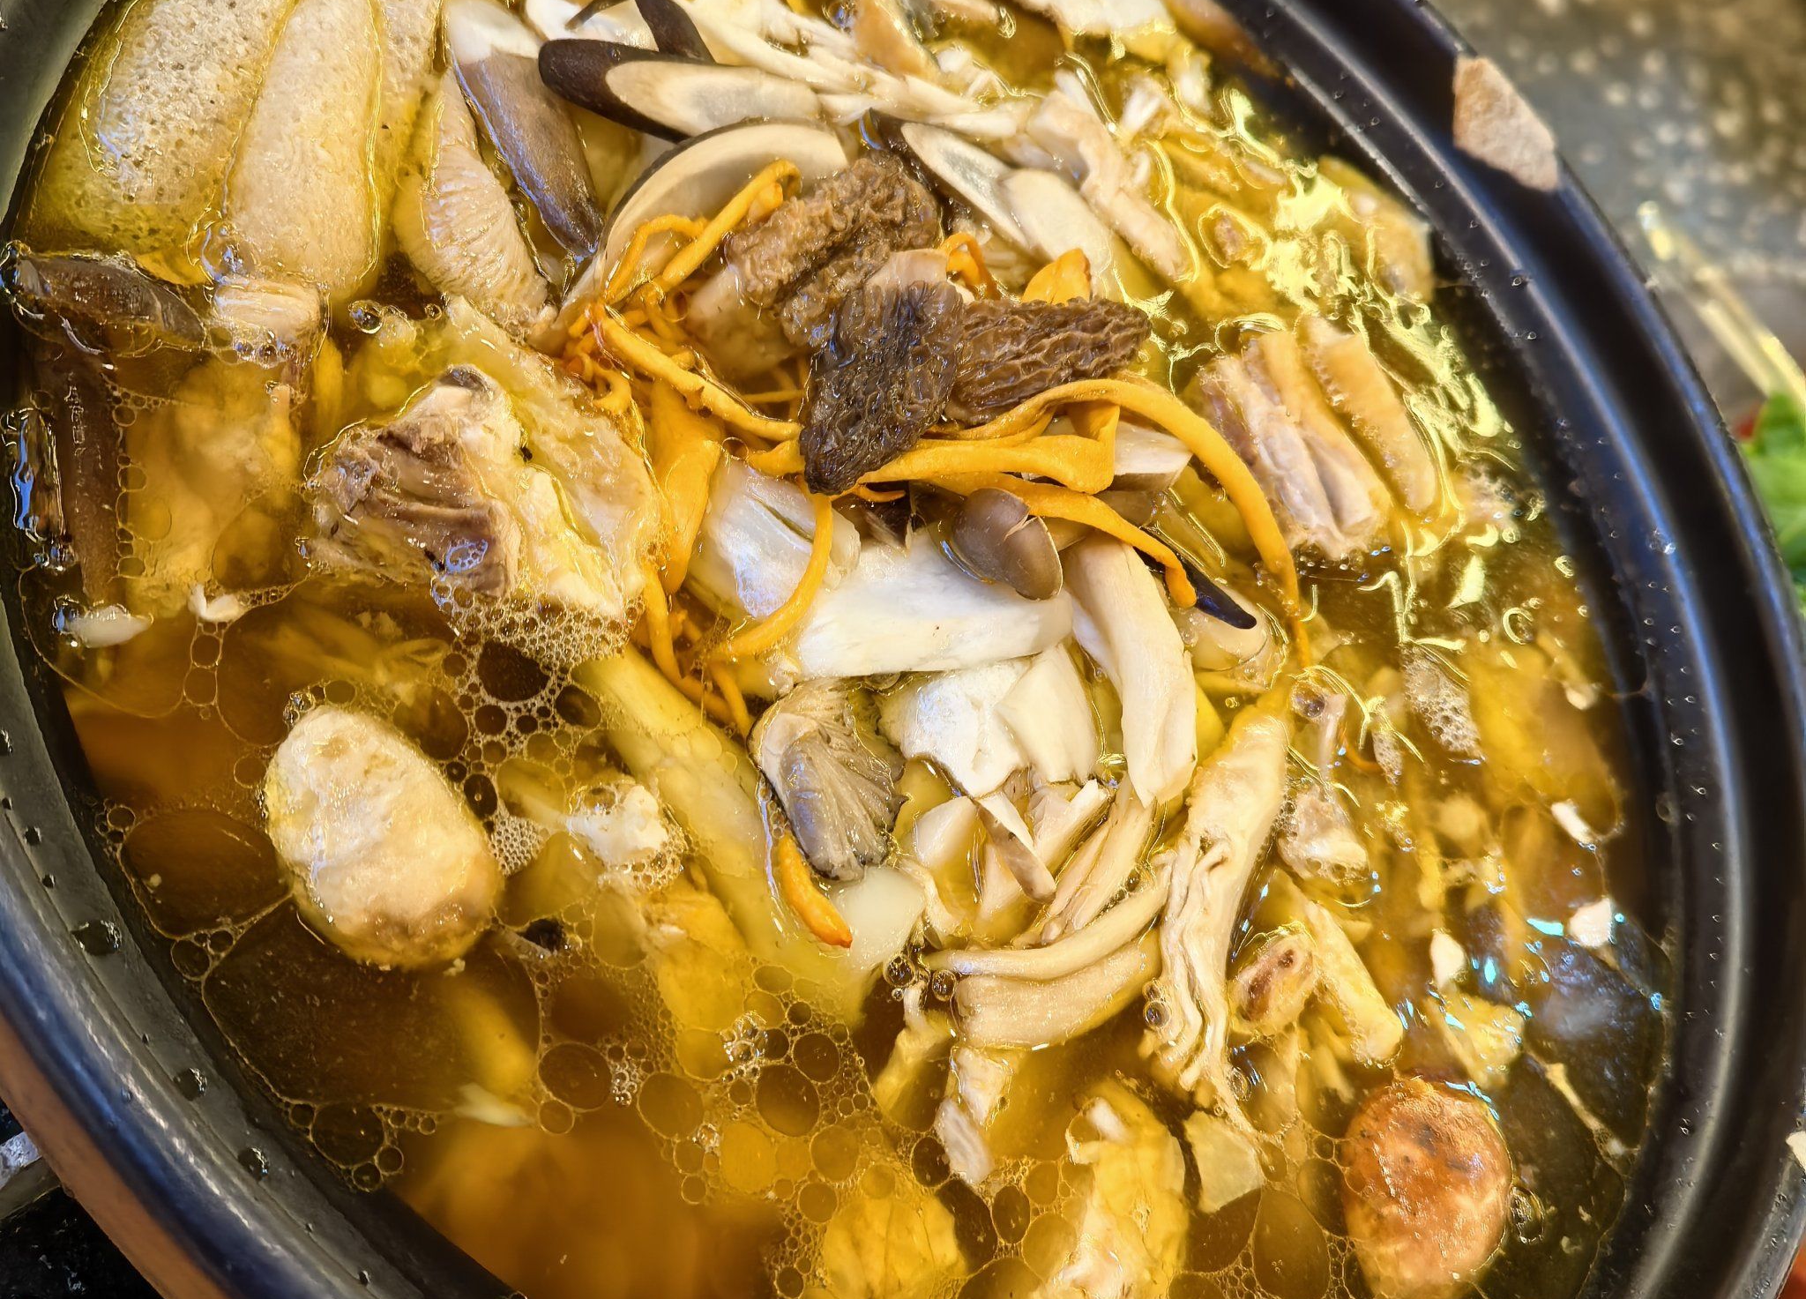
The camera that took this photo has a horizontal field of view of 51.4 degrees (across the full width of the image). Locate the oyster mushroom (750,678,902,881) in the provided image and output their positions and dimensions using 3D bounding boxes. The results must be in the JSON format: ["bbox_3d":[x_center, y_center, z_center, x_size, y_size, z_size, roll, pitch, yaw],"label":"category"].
[{"bbox_3d":[-0.010,0.017,0.237,0.021,0.012,0.025,-11,78,-38],"label":"oyster mushroom"}]

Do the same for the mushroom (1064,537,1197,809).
[{"bbox_3d":[0.035,0.003,0.286,0.018,0.013,0.045,8,61,-34],"label":"mushroom"}]

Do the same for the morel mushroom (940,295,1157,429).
[{"bbox_3d":[0.021,-0.044,0.283,0.041,0.017,0.018,-20,79,-38],"label":"morel mushroom"}]

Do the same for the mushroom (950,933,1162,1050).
[{"bbox_3d":[0.021,0.045,0.246,0.032,0.011,0.015,-4,69,-36],"label":"mushroom"}]

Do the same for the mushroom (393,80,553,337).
[{"bbox_3d":[-0.056,-0.059,0.248,0.019,0.013,0.036,-8,72,-37],"label":"mushroom"}]

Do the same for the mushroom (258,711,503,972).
[{"bbox_3d":[-0.059,0.021,0.215,0.025,0.019,0.031,-23,81,-43],"label":"mushroom"}]

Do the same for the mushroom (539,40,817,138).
[{"bbox_3d":[-0.032,-0.083,0.278,0.047,0.010,0.015,-4,69,-39],"label":"mushroom"}]

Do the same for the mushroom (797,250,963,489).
[{"bbox_3d":[-0.004,-0.038,0.262,0.021,0.017,0.034,28,65,-21],"label":"mushroom"}]

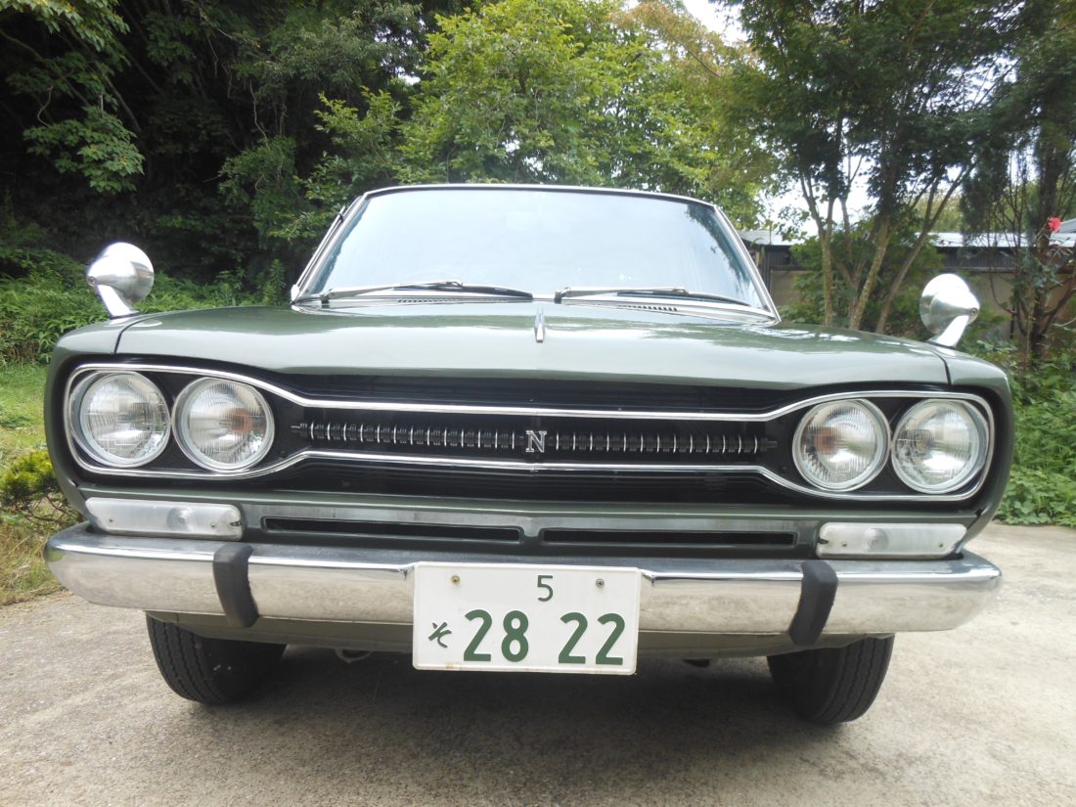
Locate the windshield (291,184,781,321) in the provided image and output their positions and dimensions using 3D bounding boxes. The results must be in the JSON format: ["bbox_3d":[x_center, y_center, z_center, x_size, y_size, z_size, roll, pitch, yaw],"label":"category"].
[{"bbox_3d":[0.002,-0.458,2.298,1.380,0.552,0.135,2,-38,0],"label":"windshield"}]

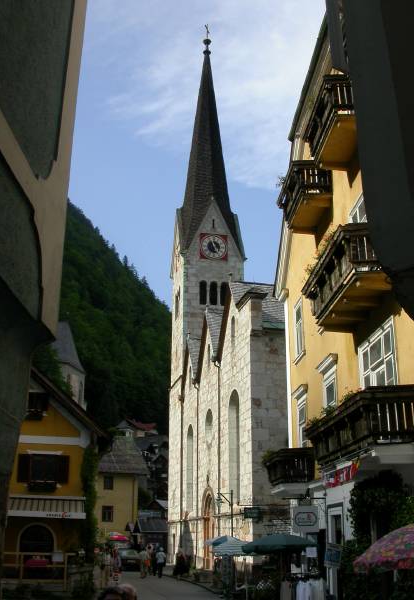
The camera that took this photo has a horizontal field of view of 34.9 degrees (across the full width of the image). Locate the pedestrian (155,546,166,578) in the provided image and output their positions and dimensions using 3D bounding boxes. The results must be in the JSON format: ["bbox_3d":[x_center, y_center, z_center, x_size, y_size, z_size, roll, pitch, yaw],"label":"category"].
[{"bbox_3d":[-2.694,15.569,39.070,0.580,1.720,0.420,4,-20,-11],"label":"pedestrian"}]

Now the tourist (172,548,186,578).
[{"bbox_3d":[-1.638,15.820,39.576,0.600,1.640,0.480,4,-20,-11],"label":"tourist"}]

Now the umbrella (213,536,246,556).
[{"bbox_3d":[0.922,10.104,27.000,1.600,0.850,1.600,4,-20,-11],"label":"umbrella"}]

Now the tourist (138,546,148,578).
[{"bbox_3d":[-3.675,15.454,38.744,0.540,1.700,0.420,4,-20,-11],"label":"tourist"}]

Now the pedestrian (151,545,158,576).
[{"bbox_3d":[-3.069,15.574,39.429,0.540,1.740,0.420,4,-20,-11],"label":"pedestrian"}]

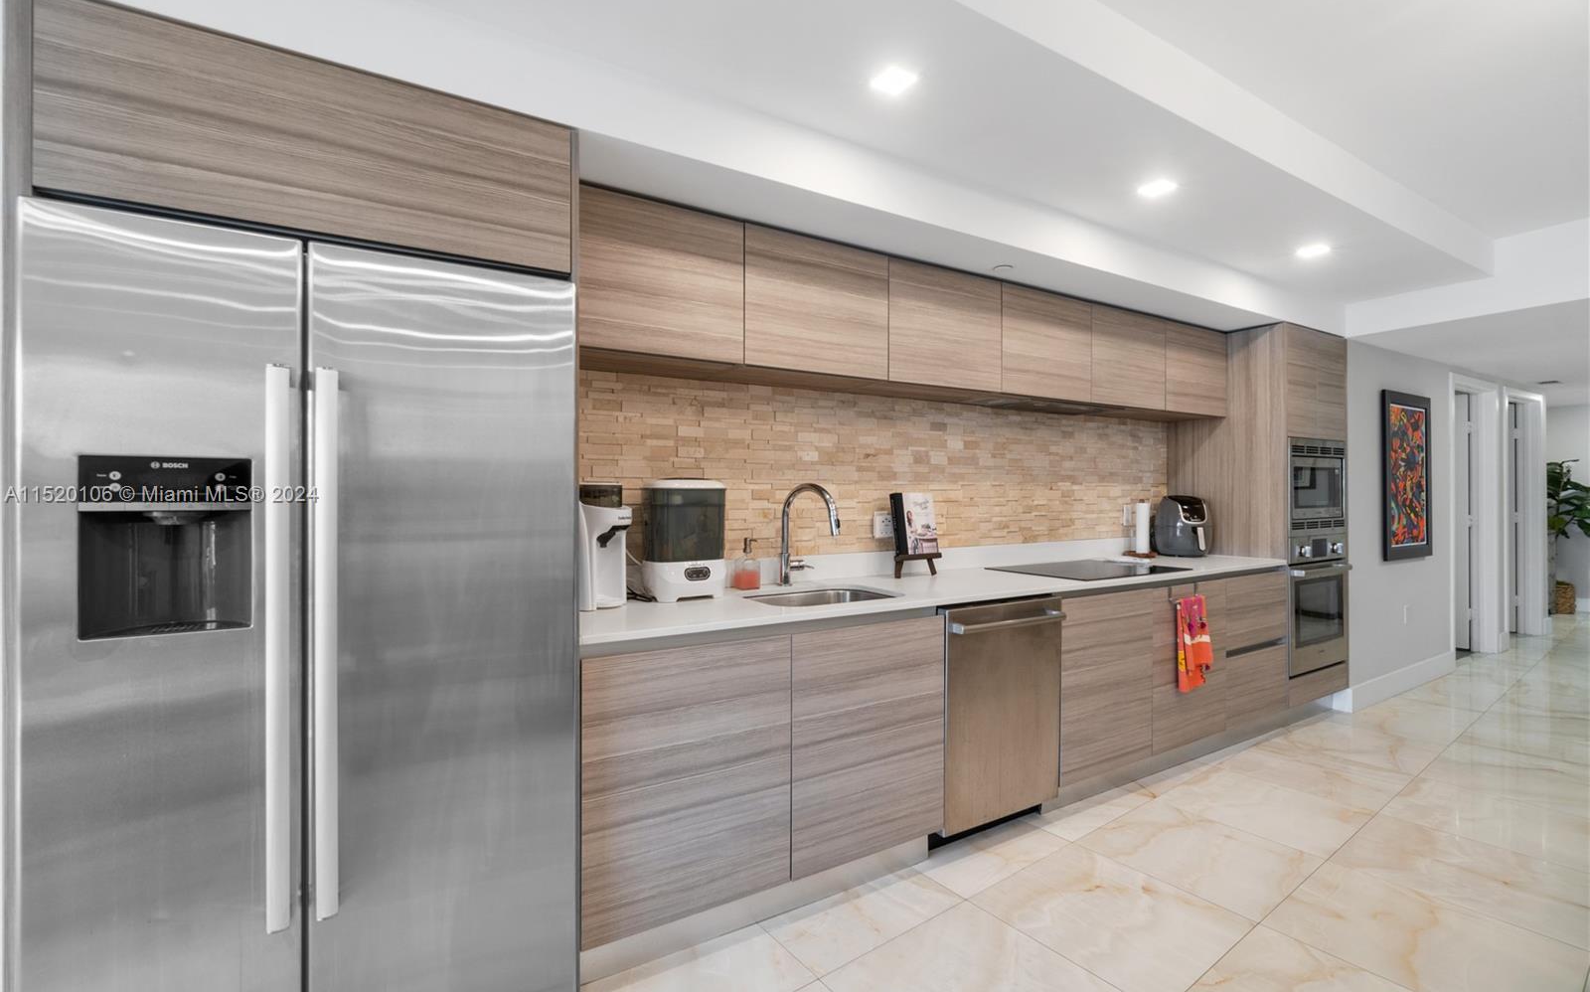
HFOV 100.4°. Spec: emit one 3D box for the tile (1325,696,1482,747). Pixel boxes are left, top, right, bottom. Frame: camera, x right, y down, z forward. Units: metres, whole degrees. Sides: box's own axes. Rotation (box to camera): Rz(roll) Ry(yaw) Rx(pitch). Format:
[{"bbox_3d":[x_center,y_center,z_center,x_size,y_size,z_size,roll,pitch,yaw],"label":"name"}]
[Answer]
[{"bbox_3d":[3.442,1.301,3.833,0.603,0.010,0.603,0,0,-36],"label":"tile"}]

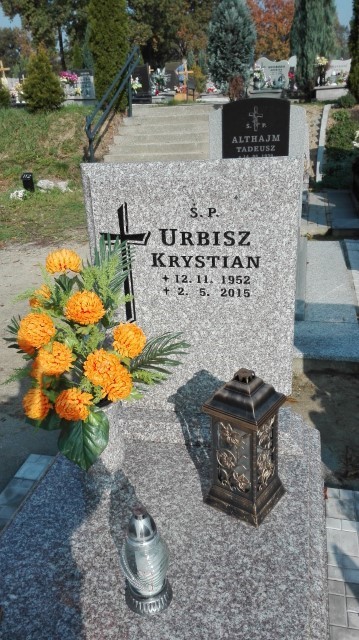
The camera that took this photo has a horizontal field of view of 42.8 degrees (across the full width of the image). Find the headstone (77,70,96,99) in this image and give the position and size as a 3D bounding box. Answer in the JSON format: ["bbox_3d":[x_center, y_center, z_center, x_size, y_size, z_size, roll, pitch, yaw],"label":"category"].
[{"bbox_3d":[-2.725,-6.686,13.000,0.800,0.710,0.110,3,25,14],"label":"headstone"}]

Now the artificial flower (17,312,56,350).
[{"bbox_3d":[-0.418,0.034,1.340,0.112,0.108,0.105,-4,21,-1],"label":"artificial flower"}]

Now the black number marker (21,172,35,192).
[{"bbox_3d":[-2.038,-1.844,6.150,0.140,0.250,0.110,-3,20,-3],"label":"black number marker"}]

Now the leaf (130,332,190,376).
[{"bbox_3d":[-0.059,0.107,1.414,0.185,0.110,0.080,-4,24,0],"label":"leaf"}]

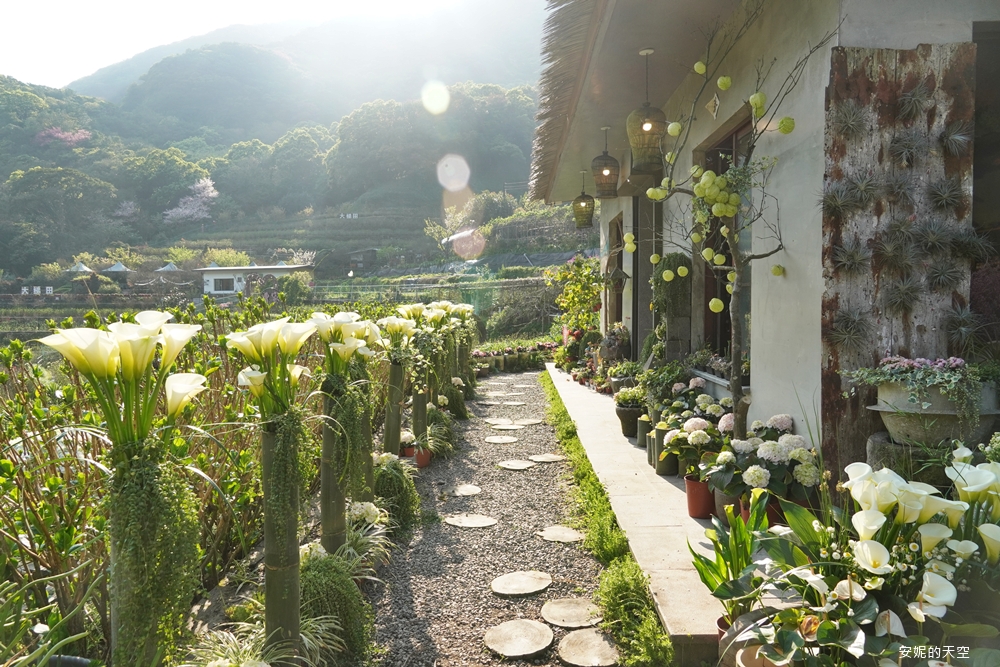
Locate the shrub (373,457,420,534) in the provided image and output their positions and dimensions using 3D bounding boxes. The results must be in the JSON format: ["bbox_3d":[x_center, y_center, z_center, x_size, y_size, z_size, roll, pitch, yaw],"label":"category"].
[{"bbox_3d":[-0.610,0.949,4.420,0.270,0.410,0.280,0,3,1],"label":"shrub"}]

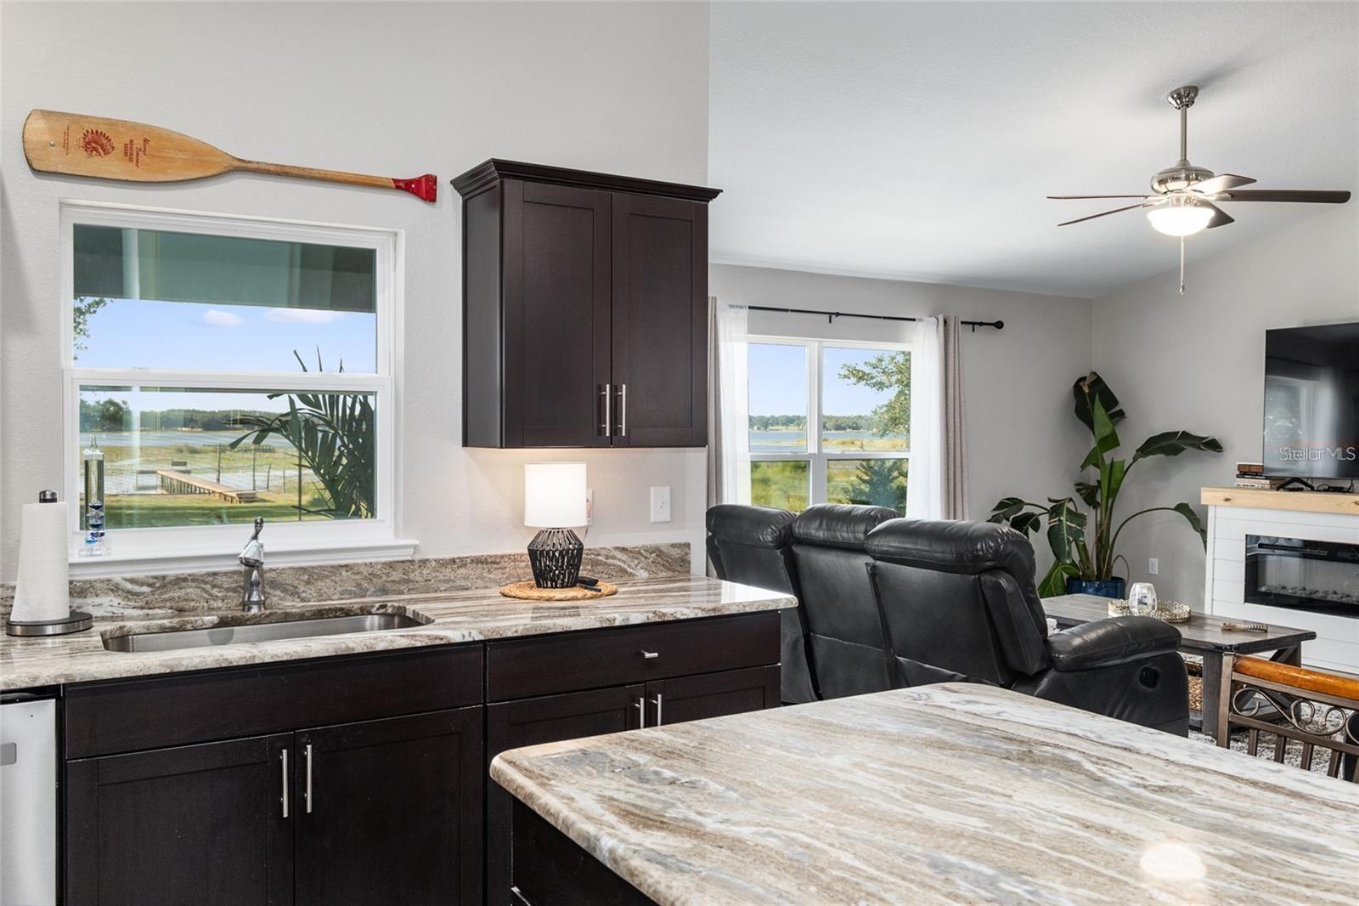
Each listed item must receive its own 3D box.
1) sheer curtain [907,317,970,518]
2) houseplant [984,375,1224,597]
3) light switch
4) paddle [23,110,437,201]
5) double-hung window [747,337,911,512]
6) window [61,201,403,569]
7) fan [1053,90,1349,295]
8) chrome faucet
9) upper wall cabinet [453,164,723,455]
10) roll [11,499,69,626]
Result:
[{"bbox_3d":[1.734,0.178,7.091,0.535,2.180,0.130,0,1,-30],"label":"sheer curtain"},{"bbox_3d":[2.781,0.362,7.080,1.390,1.835,1.020,0,1,-30],"label":"houseplant"},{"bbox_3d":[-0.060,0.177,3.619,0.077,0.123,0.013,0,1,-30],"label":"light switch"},{"bbox_3d":[-1.191,-0.792,2.921,1.055,0.164,0.040,0,1,-30],"label":"paddle"},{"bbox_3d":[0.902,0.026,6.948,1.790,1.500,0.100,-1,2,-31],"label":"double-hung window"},{"bbox_3d":[-1.230,-0.183,2.987,0.895,0.945,0.110,-1,2,-31],"label":"window"},{"bbox_3d":[2.245,-1.169,4.748,1.270,0.910,1.270,-1,2,-31],"label":"fan"},{"bbox_3d":[-1.144,0.307,2.836,0.065,0.250,0.200,0,2,-24],"label":"chrome faucet"},{"bbox_3d":[-0.280,-0.422,3.283,0.755,0.805,0.355,0,1,-30],"label":"upper wall cabinet"},{"bbox_3d":[-1.564,0.264,2.591,0.120,0.283,0.120,-1,2,-31],"label":"roll"}]

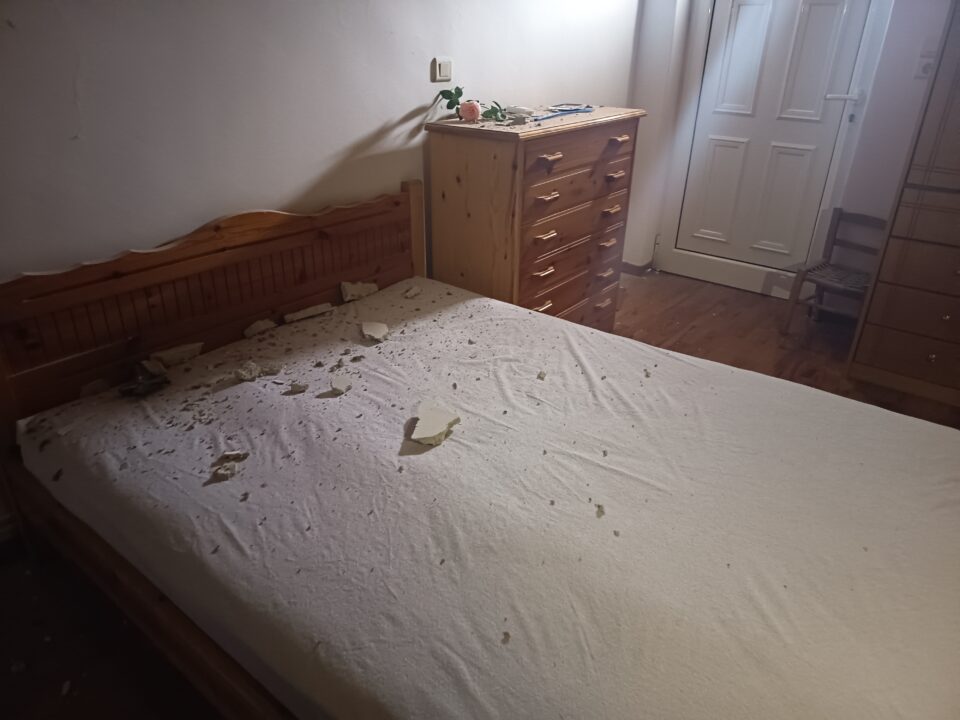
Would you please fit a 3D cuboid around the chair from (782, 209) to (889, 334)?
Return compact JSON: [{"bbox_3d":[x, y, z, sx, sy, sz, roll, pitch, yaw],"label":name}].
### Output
[{"bbox_3d":[1.800,-0.394,3.289,0.360,0.600,0.345,24,34,38],"label":"chair"}]

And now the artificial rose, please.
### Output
[{"bbox_3d":[-0.037,-0.977,2.618,0.082,0.076,0.075,-4,27,-10],"label":"artificial rose"}]

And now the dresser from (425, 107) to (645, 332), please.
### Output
[{"bbox_3d":[0.273,-0.539,3.020,0.428,1.062,1.014,20,32,33],"label":"dresser"}]

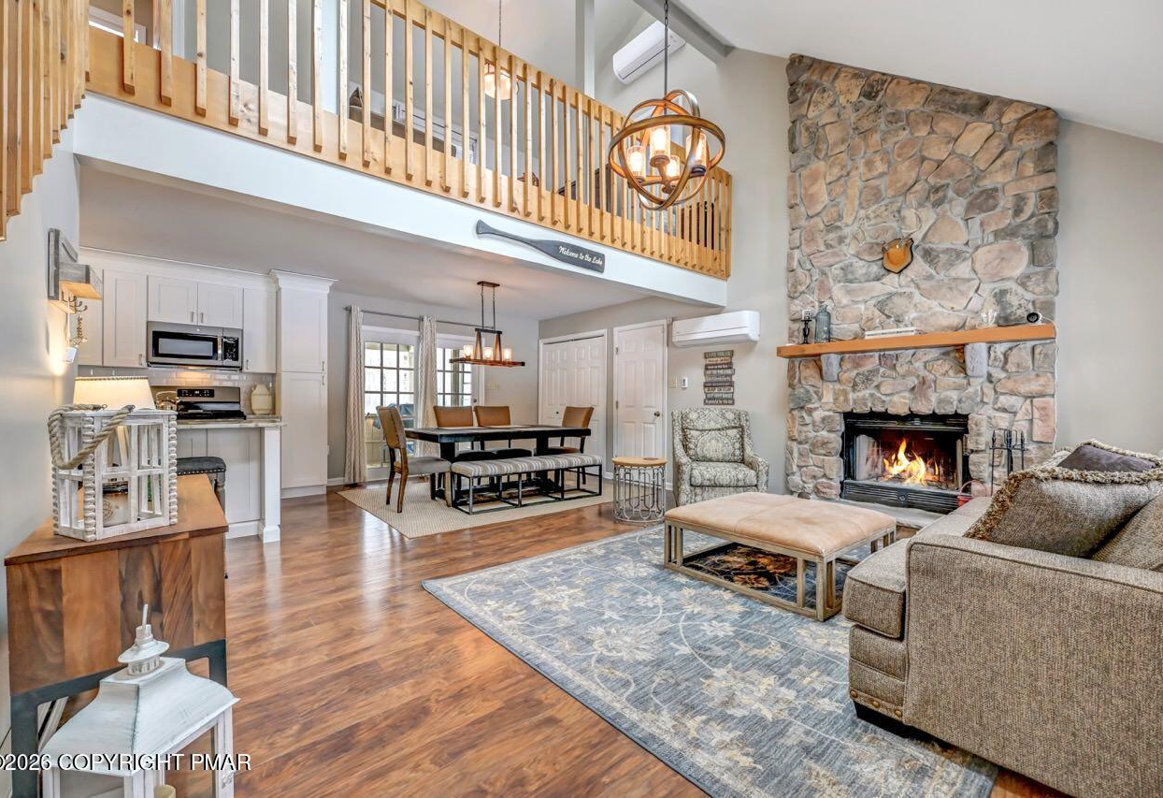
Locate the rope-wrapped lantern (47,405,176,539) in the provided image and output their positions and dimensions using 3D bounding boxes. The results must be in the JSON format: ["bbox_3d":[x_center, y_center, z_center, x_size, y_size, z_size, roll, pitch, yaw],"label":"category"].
[{"bbox_3d":[-1.394,0.208,1.391,0.190,0.365,0.220,0,0,22],"label":"rope-wrapped lantern"}]

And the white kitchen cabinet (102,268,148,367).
[{"bbox_3d":[-4.438,-0.750,4.552,0.318,0.910,0.340,0,0,-41],"label":"white kitchen cabinet"}]

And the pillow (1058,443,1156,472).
[{"bbox_3d":[2.495,0.433,2.237,0.170,0.430,0.500,18,-4,-10],"label":"pillow"}]

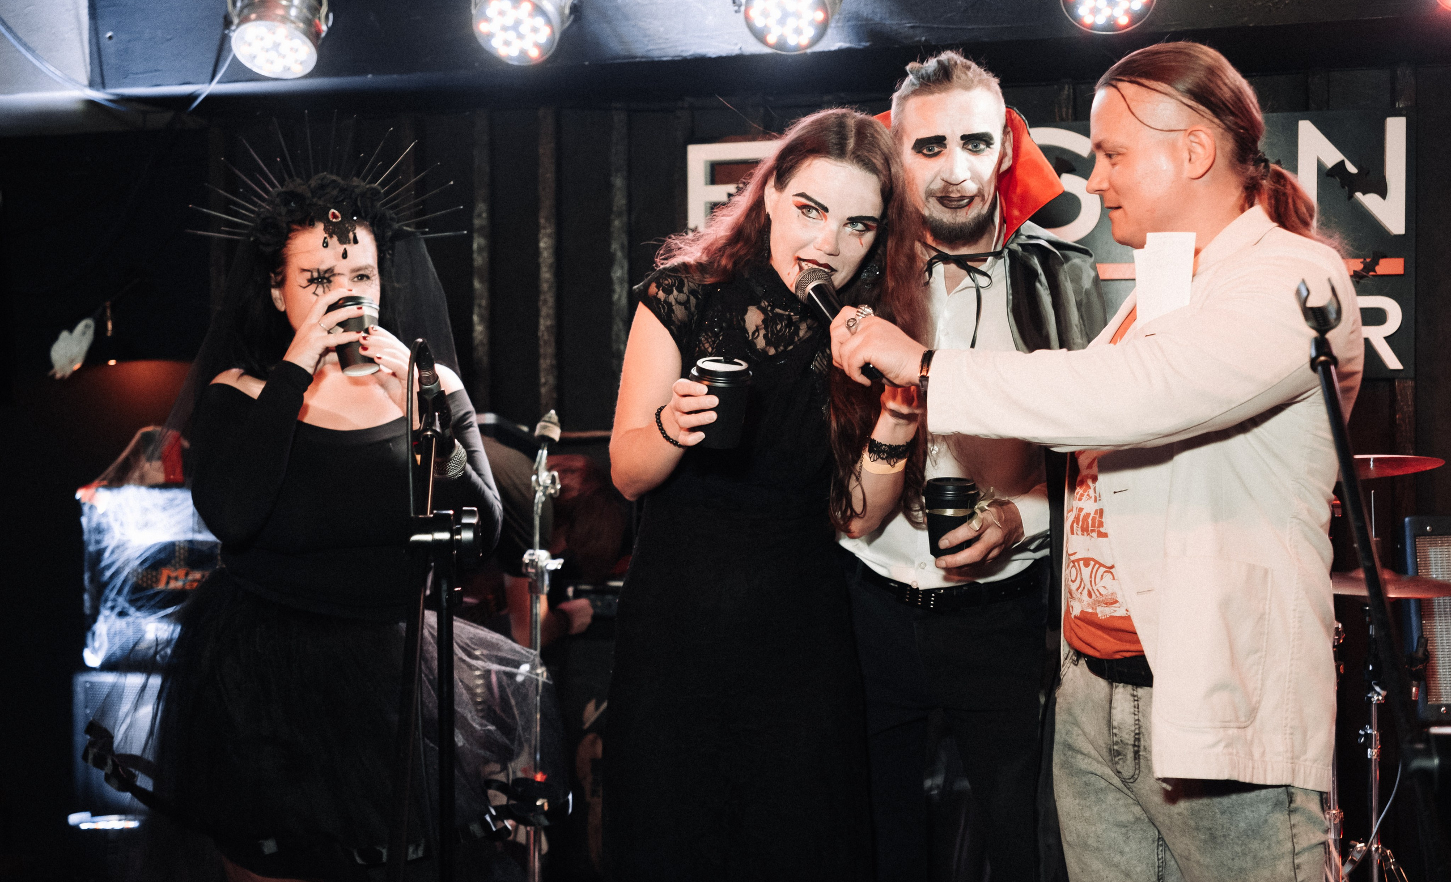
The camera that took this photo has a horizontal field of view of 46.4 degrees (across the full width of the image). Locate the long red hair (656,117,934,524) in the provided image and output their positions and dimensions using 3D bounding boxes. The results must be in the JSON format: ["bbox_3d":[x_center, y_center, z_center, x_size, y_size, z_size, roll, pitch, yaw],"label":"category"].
[{"bbox_3d":[0.084,-0.156,2.190,0.350,0.540,0.270,0,1,-3],"label":"long red hair"}]

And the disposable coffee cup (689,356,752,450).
[{"bbox_3d":[-0.005,-0.046,2.130,0.080,0.106,0.080,3,18,-1],"label":"disposable coffee cup"}]

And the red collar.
[{"bbox_3d":[0.348,-0.397,2.520,0.310,0.205,0.180,0,1,9],"label":"red collar"}]

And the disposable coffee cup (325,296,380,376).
[{"bbox_3d":[-0.536,-0.153,2.450,0.080,0.107,0.080,-7,-15,-2],"label":"disposable coffee cup"}]

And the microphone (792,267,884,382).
[{"bbox_3d":[0.139,-0.143,2.090,0.052,0.168,0.052,-38,-9,0],"label":"microphone"}]

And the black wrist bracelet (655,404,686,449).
[{"bbox_3d":[-0.064,-0.018,2.150,0.011,0.063,0.060,-22,0,37],"label":"black wrist bracelet"}]

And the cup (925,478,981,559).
[{"bbox_3d":[0.317,0.112,2.370,0.079,0.108,0.079,0,7,0],"label":"cup"}]

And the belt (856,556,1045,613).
[{"bbox_3d":[0.326,0.210,2.480,0.310,0.075,0.230,0,1,21],"label":"belt"}]

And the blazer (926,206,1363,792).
[{"bbox_3d":[0.529,0.071,2.100,0.510,0.730,0.450,0,1,-30],"label":"blazer"}]

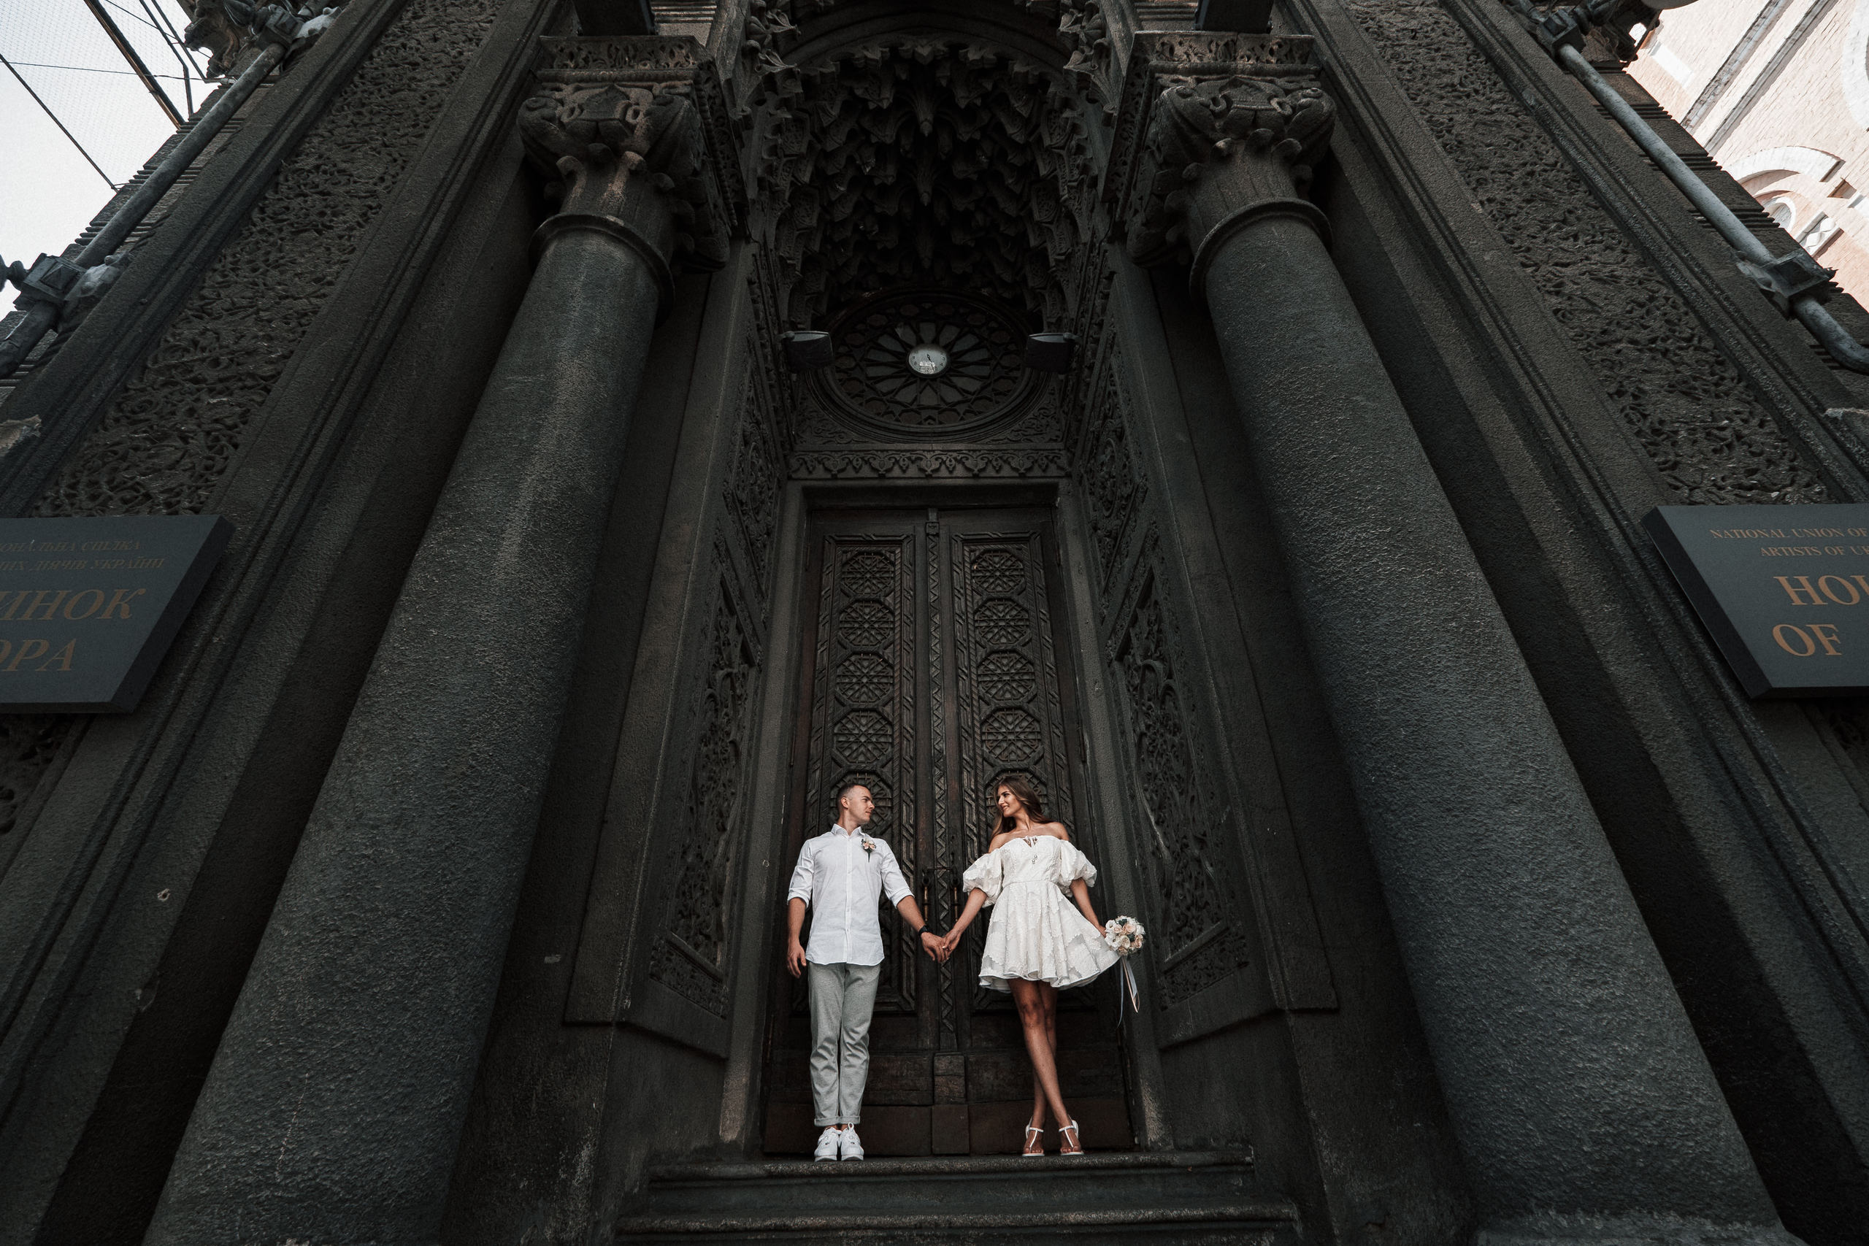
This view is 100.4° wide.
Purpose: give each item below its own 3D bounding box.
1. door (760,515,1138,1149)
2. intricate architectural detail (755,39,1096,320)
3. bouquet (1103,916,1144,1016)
[{"bbox_3d":[0.035,0.956,5.313,1.966,4.373,0.130,-1,-32,-1],"label":"door"},{"bbox_3d":[-0.075,-3.451,6.634,2.373,1.815,1.675,-1,-32,-1],"label":"intricate architectural detail"},{"bbox_3d":[0.972,1.751,3.986,0.206,0.468,0.220,-1,-32,-1],"label":"bouquet"}]

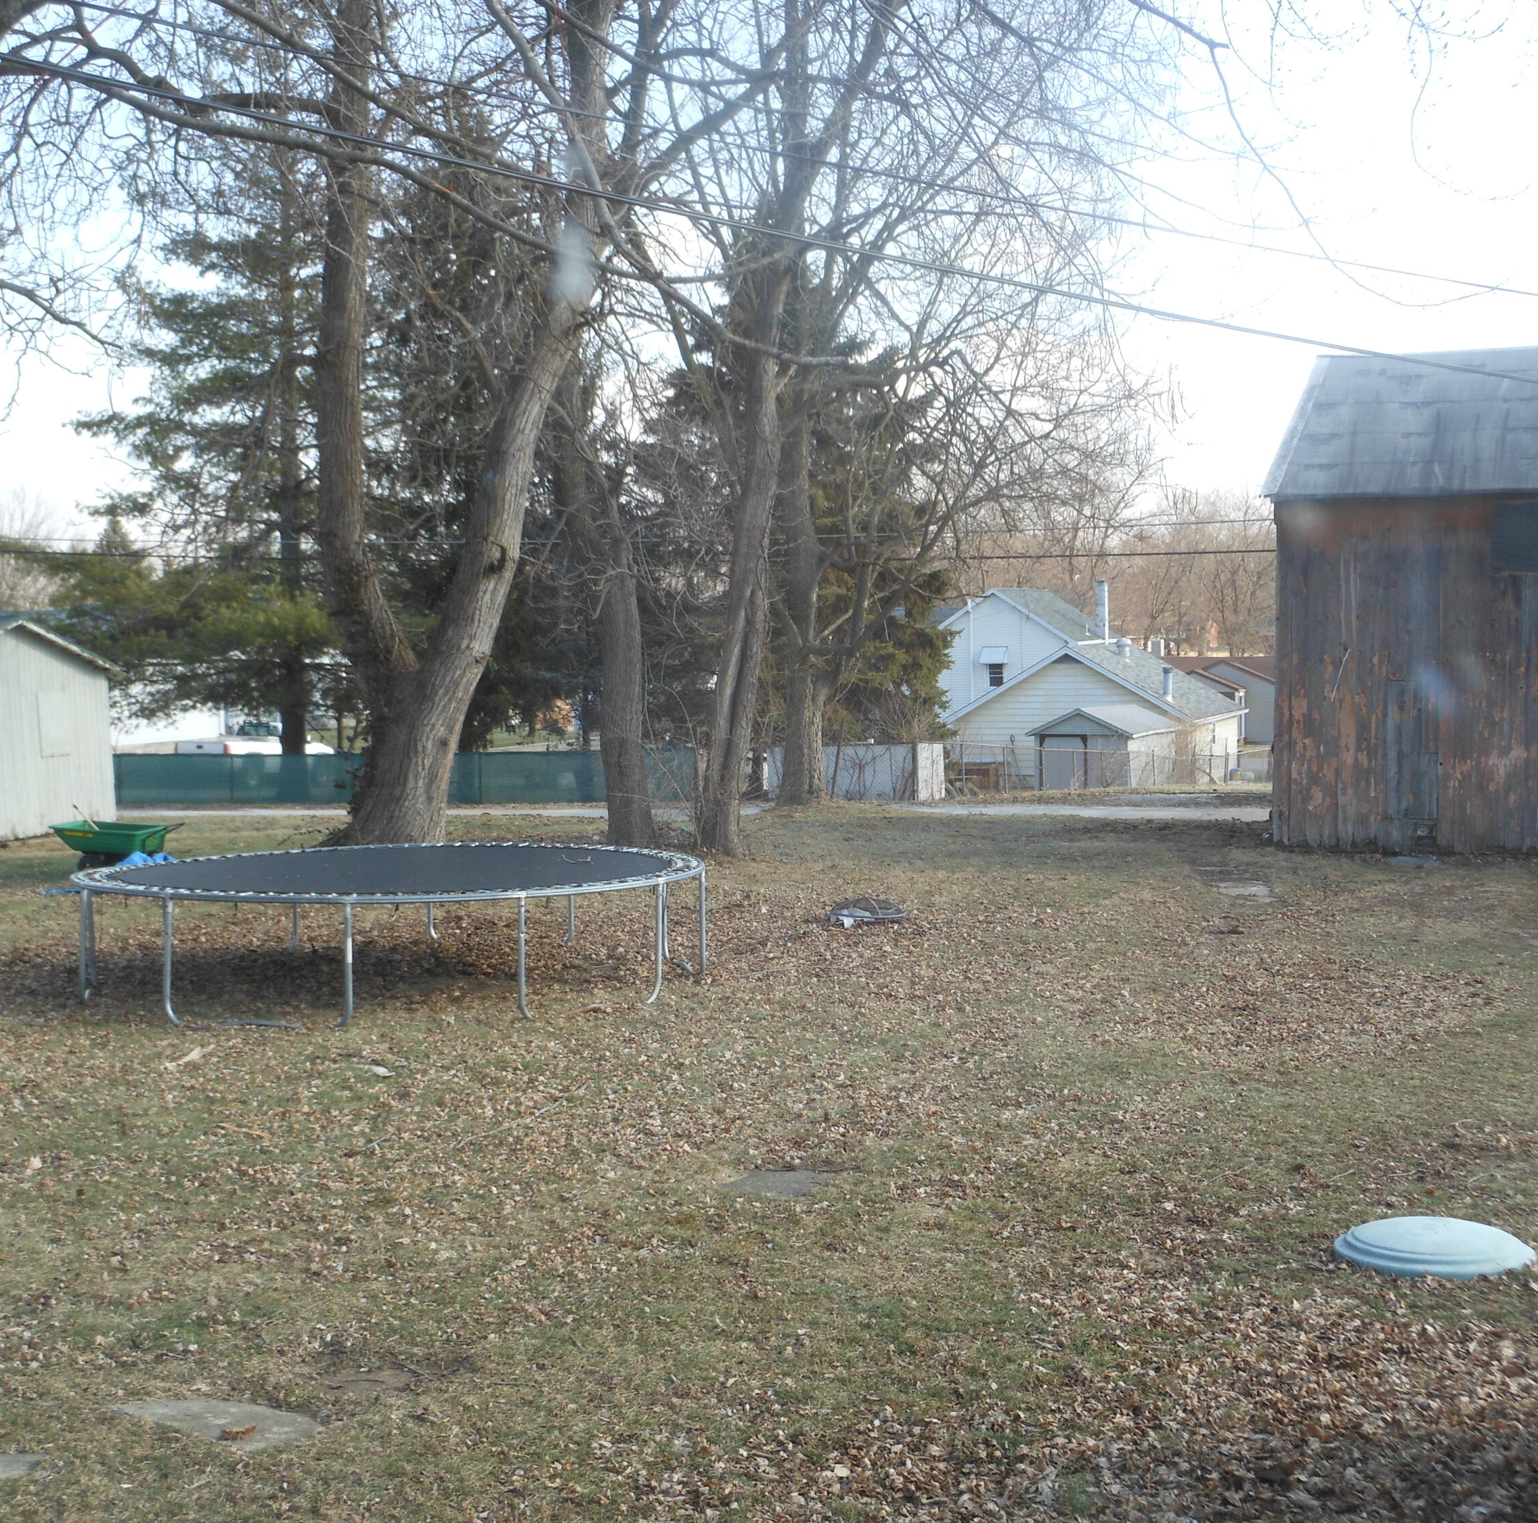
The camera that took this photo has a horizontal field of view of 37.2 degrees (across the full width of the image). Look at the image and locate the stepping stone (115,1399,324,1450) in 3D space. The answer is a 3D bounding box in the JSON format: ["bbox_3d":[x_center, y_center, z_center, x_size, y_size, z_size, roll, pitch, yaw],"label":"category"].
[{"bbox_3d":[-1.565,1.876,6.470,0.570,0.050,0.290,1,3,38],"label":"stepping stone"}]

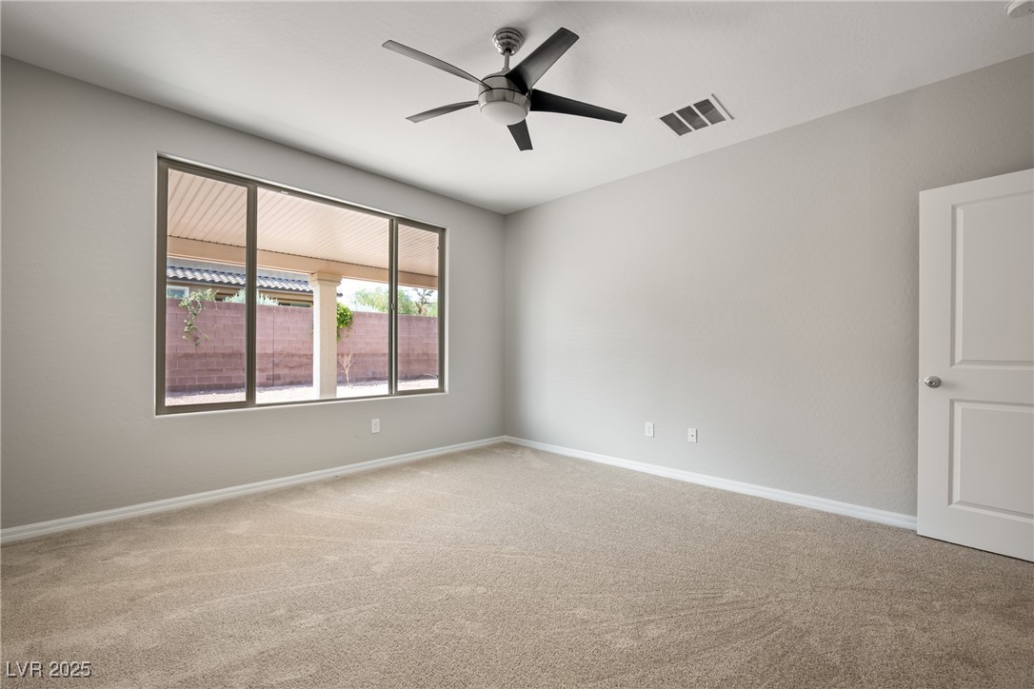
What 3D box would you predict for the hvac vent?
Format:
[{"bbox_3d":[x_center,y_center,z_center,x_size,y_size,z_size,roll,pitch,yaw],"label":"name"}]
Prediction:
[{"bbox_3d":[1.292,-1.639,2.925,0.390,0.030,0.380,1,-1,-44],"label":"hvac vent"}]

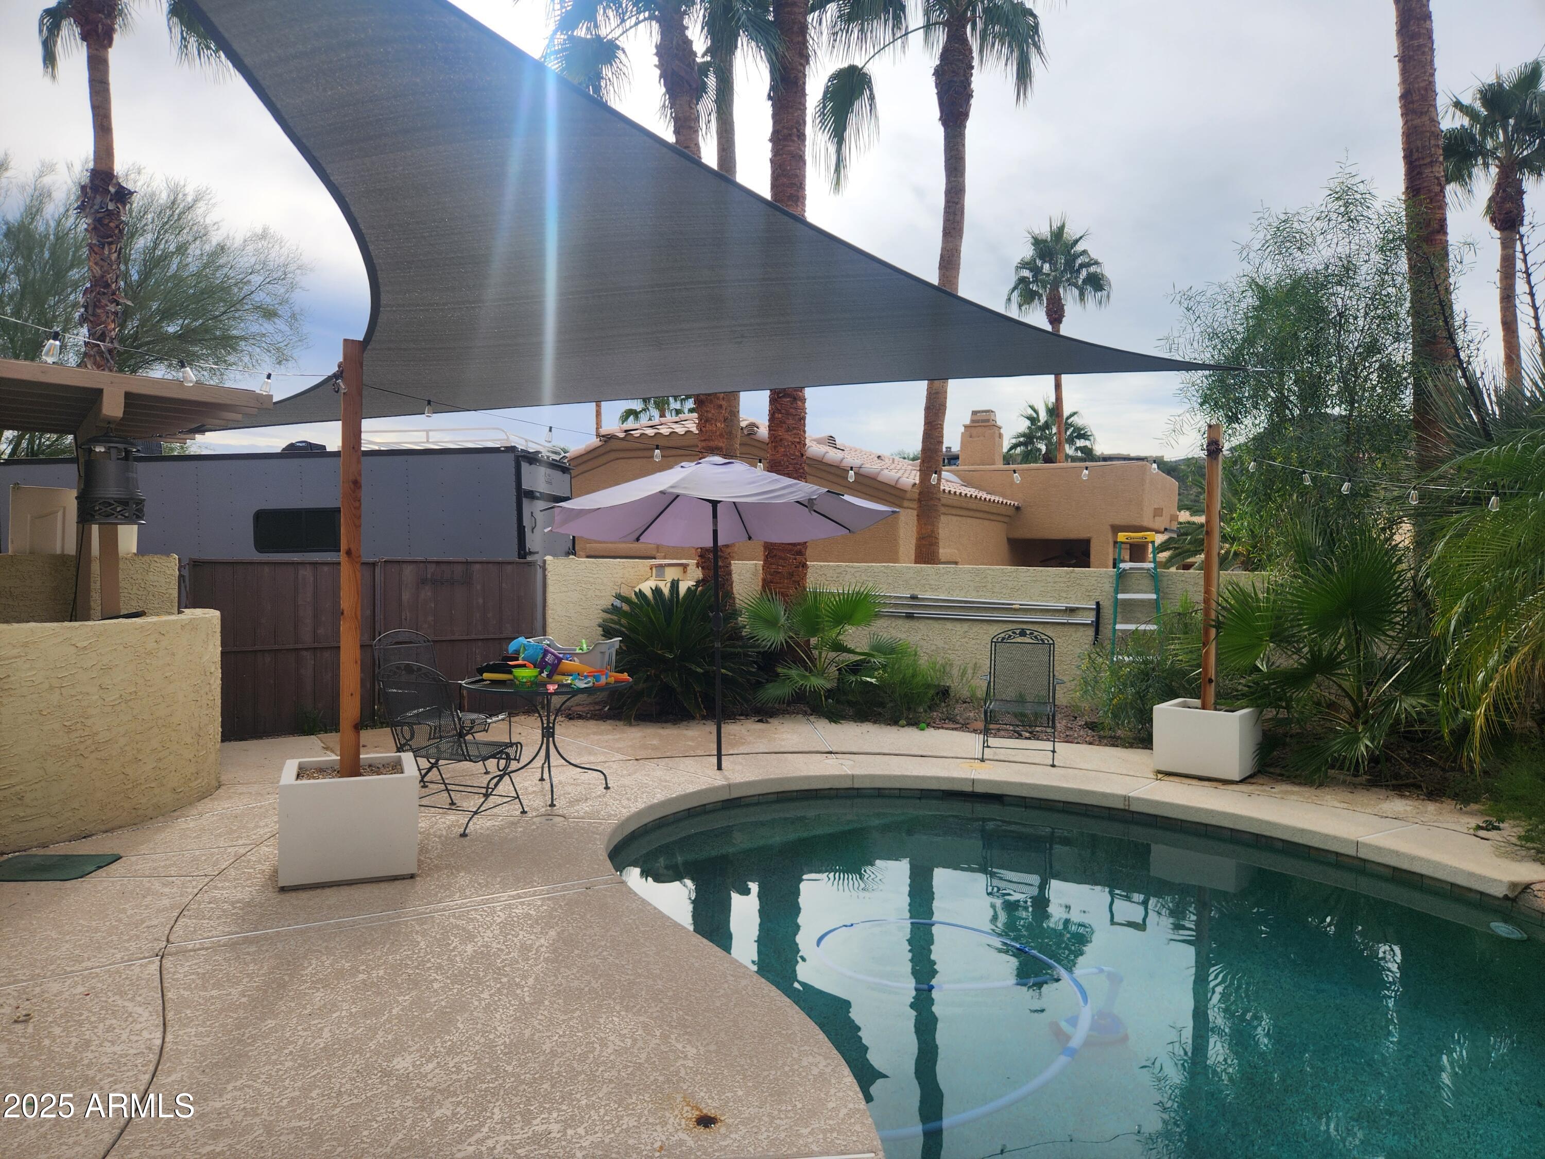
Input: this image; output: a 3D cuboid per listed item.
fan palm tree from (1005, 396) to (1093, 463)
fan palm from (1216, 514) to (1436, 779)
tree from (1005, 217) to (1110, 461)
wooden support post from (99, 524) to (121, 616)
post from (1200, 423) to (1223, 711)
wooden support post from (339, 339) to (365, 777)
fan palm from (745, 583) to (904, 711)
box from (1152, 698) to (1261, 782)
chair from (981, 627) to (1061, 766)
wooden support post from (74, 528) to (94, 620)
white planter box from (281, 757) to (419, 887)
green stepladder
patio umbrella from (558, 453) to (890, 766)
[{"bbox_3d":[10.160,-2.930,38.000,3.300,7.700,3.300,1,1,0],"label":"fan palm tree"},{"bbox_3d":[4.347,0.462,8.061,1.727,1.897,1.500,2,1,28],"label":"fan palm"},{"bbox_3d":[9.390,-5.520,34.000,3.450,13.000,3.450,1,1,0],"label":"tree"},{"bbox_3d":[-3.680,0.220,5.700,0.105,2.120,0.105,0,1,-40],"label":"wooden support post"},{"bbox_3d":[3.195,0.077,7.472,0.090,2.396,0.090,2,2,36],"label":"post"},{"bbox_3d":[-2.009,0.056,4.901,0.090,2.383,0.090,0,1,-22],"label":"wooden support post"},{"bbox_3d":[0.504,0.660,10.467,1.687,1.211,1.450,1,1,3],"label":"fan palm"},{"bbox_3d":[3.100,1.137,7.330,0.570,0.456,0.570,2,1,38],"label":"box"},{"bbox_3d":[1.885,0.865,7.810,0.640,0.950,0.680,1,1,18],"label":"chair"},{"bbox_3d":[-4.900,0.143,7.307,0.090,2.270,0.090,0,2,-36],"label":"wooden support post"},{"bbox_3d":[-2.023,1.140,4.925,0.581,0.475,0.571,0,1,-22],"label":"white planter box"},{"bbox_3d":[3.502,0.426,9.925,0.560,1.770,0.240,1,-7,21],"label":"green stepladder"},{"bbox_3d":[-0.375,0.230,7.150,2.500,2.160,2.500,1,1,0],"label":"patio umbrella"}]

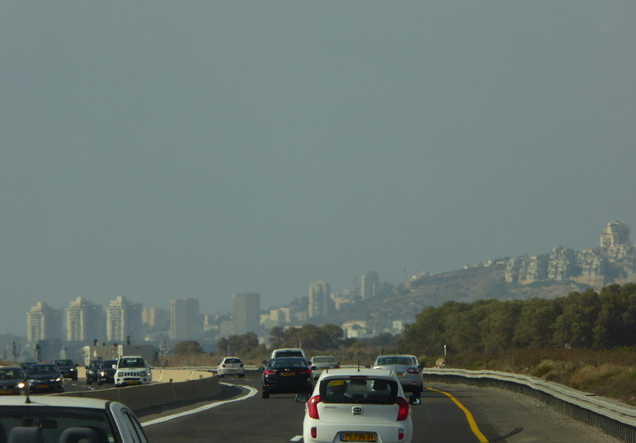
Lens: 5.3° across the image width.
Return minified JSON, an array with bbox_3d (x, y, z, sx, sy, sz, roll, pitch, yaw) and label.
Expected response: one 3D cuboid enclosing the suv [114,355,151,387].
[{"bbox_3d":[-8.799,7.277,327.000,1.650,1.700,3.800,0,-1,0],"label":"suv"}]

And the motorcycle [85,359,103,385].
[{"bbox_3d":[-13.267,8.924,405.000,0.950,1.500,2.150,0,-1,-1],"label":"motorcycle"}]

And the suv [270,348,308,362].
[{"bbox_3d":[-1.352,6.690,314.000,1.860,1.740,4.600,0,-1,-1],"label":"suv"}]

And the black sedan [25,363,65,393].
[{"bbox_3d":[-12.514,7.239,313.000,1.780,1.460,4.500,0,-1,-1],"label":"black sedan"}]

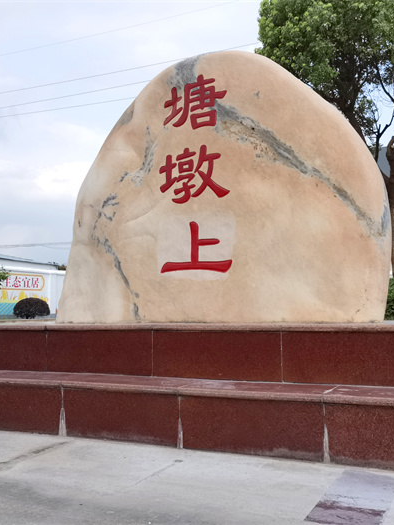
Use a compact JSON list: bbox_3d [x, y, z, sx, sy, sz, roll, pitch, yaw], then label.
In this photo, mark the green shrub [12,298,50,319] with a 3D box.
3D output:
[{"bbox_3d":[-6.677,1.867,23.700,1.420,0.860,1.420,-3,-5,24],"label":"green shrub"}]

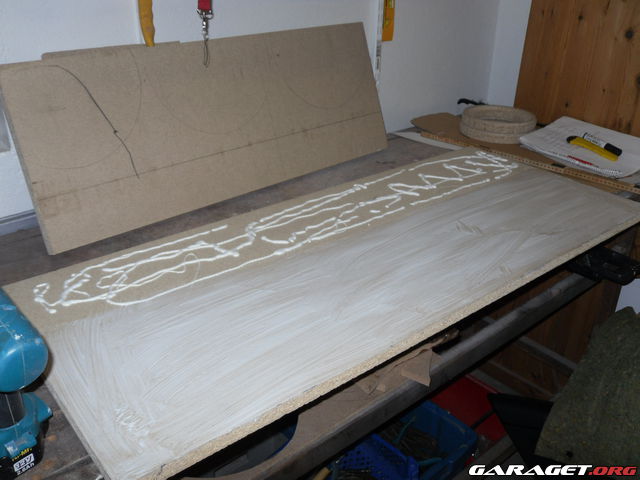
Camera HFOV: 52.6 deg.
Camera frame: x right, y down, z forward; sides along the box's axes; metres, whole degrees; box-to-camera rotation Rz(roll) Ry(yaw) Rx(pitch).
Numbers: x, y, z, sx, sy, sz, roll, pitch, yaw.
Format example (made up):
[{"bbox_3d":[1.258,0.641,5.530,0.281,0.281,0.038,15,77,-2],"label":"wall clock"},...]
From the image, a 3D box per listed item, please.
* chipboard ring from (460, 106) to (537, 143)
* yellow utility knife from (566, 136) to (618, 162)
[{"bbox_3d":[0.512,-0.334,1.862,0.207,0.051,0.207,1,27,0],"label":"chipboard ring"},{"bbox_3d":[0.703,-0.236,1.671,0.021,0.014,0.158,-11,29,-22],"label":"yellow utility knife"}]

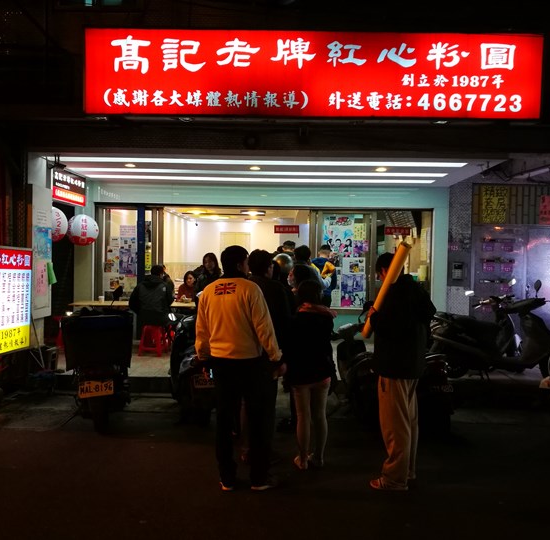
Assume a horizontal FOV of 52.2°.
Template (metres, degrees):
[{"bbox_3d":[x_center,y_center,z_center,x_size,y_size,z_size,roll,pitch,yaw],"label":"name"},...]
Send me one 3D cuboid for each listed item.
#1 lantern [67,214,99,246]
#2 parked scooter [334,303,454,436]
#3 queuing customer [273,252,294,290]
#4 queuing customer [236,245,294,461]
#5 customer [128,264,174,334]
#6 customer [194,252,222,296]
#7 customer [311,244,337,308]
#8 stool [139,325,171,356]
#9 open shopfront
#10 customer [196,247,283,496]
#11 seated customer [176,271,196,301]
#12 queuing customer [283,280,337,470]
[{"bbox_3d":[-2.792,-0.577,8.200,0.450,0.460,0.450,1,0,0],"label":"lantern"},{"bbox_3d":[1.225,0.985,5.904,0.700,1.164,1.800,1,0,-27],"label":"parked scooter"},{"bbox_3d":[0.100,0.639,6.603,0.500,1.665,0.360,1,0,10],"label":"queuing customer"},{"bbox_3d":[-0.079,0.691,4.653,0.520,1.721,0.360,1,0,18],"label":"queuing customer"},{"bbox_3d":[-1.884,0.620,8.500,0.580,1.320,0.700,1,0,3],"label":"customer"},{"bbox_3d":[-0.965,0.515,8.152,0.460,1.534,0.320,1,0,13],"label":"customer"},{"bbox_3d":[0.745,0.464,8.452,0.520,1.689,0.360,1,0,12],"label":"customer"},{"bbox_3d":[-1.817,1.052,8.330,0.360,0.460,0.360,1,0,0],"label":"stool"},{"bbox_3d":[-0.201,0.126,9.400,5.700,2.360,0.300,1,0,0],"label":"open shopfront"},{"bbox_3d":[-0.249,0.691,4.053,0.570,1.721,0.360,1,0,18],"label":"customer"},{"bbox_3d":[-1.450,0.647,9.303,0.480,1.244,0.600,1,0,-5],"label":"seated customer"},{"bbox_3d":[0.283,0.812,4.470,0.450,1.490,0.320,1,0,-3],"label":"queuing customer"}]

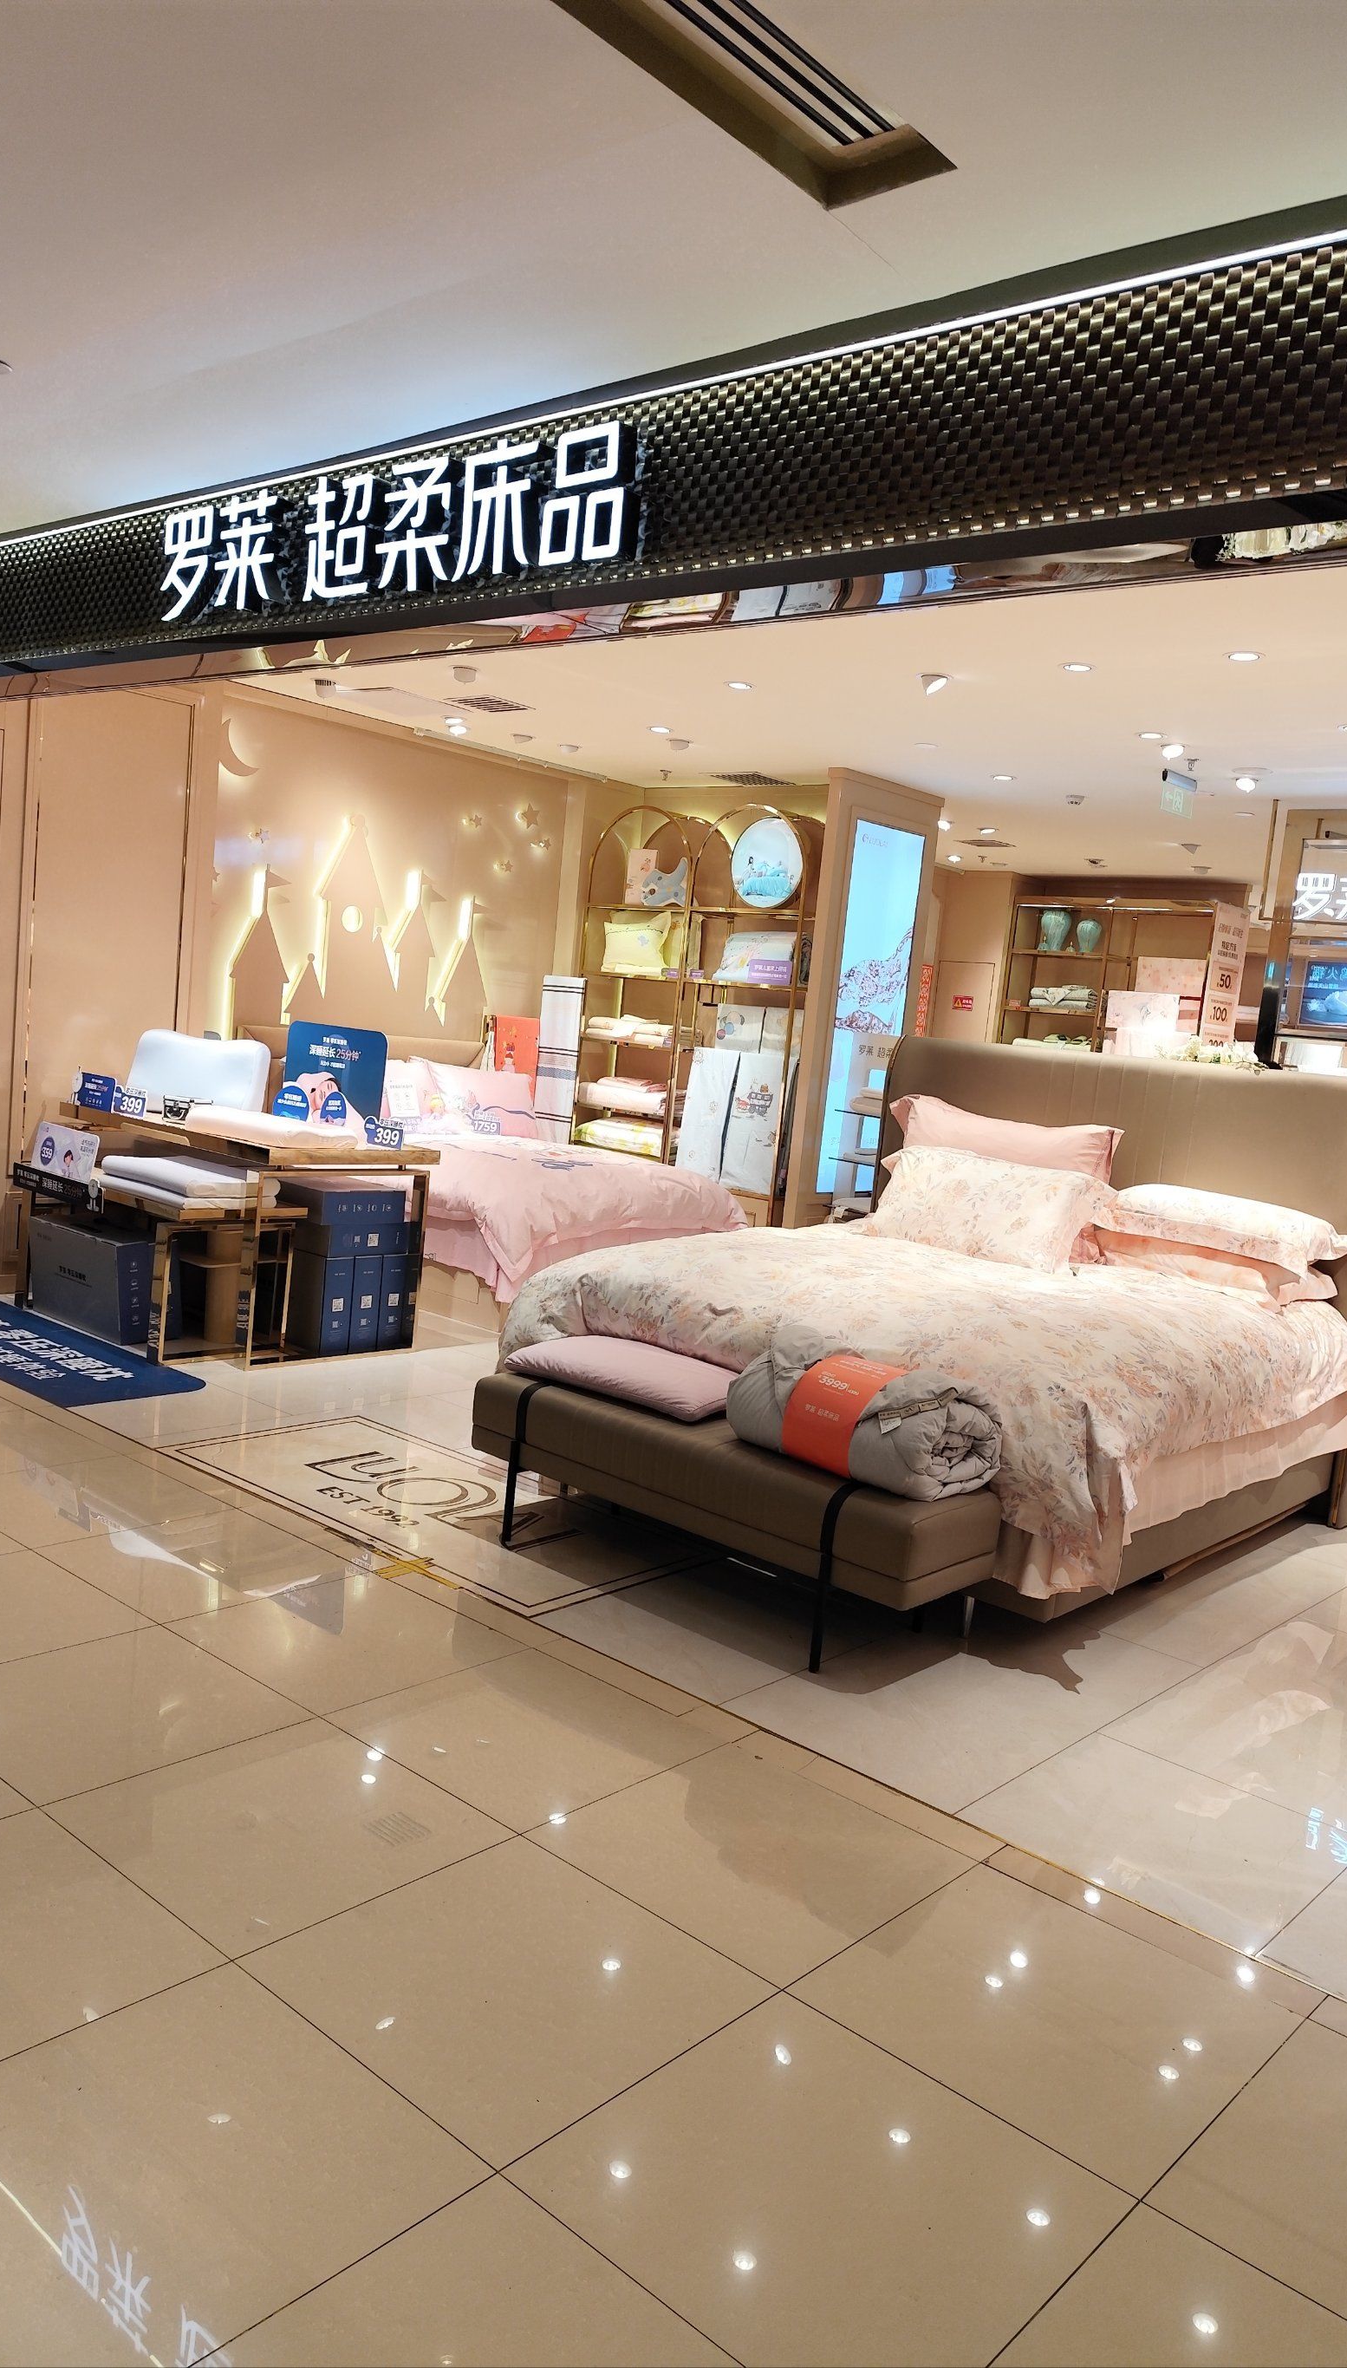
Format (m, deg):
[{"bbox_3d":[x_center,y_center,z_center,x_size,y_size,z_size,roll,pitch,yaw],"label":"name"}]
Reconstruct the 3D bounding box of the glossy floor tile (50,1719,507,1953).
[{"bbox_3d":[-0.701,1.146,2.818,0.596,0.010,0.596,10,7,40],"label":"glossy floor tile"}]

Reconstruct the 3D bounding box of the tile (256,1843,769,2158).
[{"bbox_3d":[-0.250,1.228,2.431,0.596,0.010,0.596,10,7,40],"label":"tile"}]

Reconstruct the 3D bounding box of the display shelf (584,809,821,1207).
[{"bbox_3d":[0.119,-0.812,9.314,1.632,2.766,0.390,10,7,40],"label":"display shelf"}]

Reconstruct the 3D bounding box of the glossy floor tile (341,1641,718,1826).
[{"bbox_3d":[-0.309,1.140,3.273,0.596,0.010,0.596,10,7,40],"label":"glossy floor tile"}]

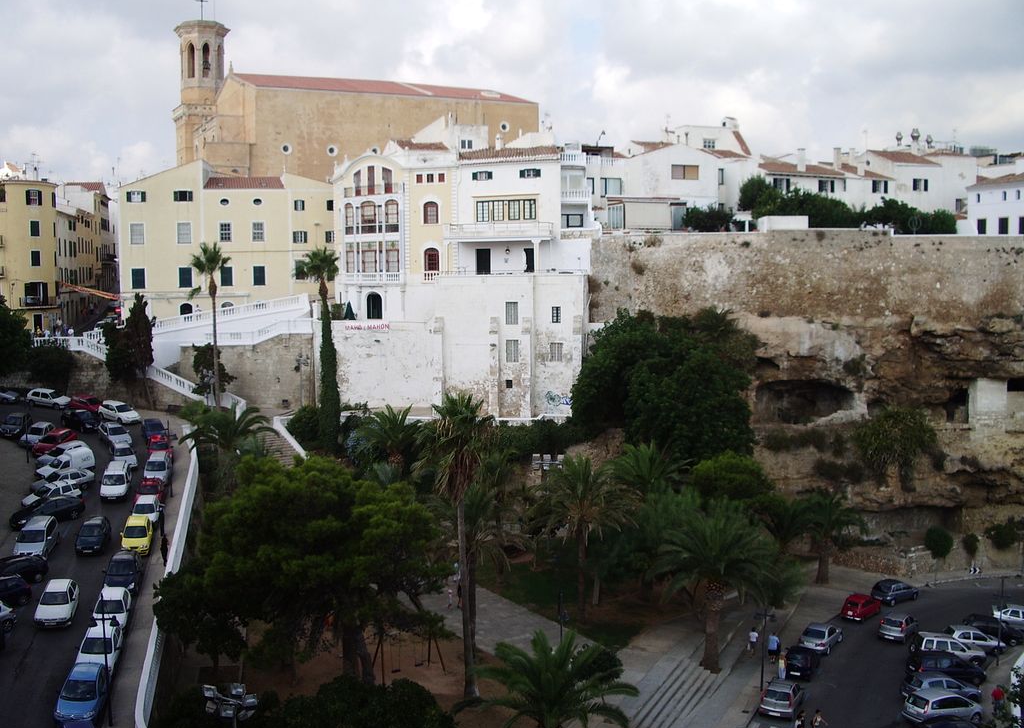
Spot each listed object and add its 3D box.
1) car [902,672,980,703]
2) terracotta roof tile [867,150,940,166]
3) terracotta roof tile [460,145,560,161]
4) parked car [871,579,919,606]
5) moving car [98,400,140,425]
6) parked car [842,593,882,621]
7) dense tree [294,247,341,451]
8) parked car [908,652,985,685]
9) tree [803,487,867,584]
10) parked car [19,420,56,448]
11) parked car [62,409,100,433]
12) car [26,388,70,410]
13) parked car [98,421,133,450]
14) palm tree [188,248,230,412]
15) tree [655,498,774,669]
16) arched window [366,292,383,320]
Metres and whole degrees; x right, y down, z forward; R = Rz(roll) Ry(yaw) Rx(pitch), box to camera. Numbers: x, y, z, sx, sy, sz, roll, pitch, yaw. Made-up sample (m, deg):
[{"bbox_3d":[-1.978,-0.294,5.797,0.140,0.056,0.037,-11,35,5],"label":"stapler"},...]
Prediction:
[{"bbox_3d":[22.749,17.111,54.807,4.100,1.460,1.740,-2,5,-13],"label":"car"},{"bbox_3d":[43.590,-22.820,115.000,6.400,1.800,4.300,-2,5,-17],"label":"terracotta roof tile"},{"bbox_3d":[-0.230,-19.770,97.000,9.600,1.500,3.400,2,5,24],"label":"terracotta roof tile"},{"bbox_3d":[28.054,16.656,75.698,3.850,1.440,1.650,-1,4,-35],"label":"parked car"},{"bbox_3d":[-34.130,4.201,89.812,4.100,1.430,1.700,8,11,36],"label":"moving car"},{"bbox_3d":[24.088,16.607,71.192,1.560,1.420,3.600,4,7,43],"label":"parked car"},{"bbox_3d":[-16.290,-1.256,89.193,4.000,17.600,4.000,-1,5,0],"label":"dense tree"},{"bbox_3d":[24.388,16.989,58.256,4.200,1.550,1.740,-1,5,-9],"label":"parked car"},{"bbox_3d":[23.415,12.550,75.670,4.600,7.300,4.600,-1,5,0],"label":"tree"},{"bbox_3d":[-39.770,5.910,86.960,1.700,1.420,4.150,4,8,4],"label":"parked car"},{"bbox_3d":[-38.860,4.900,93.280,4.050,1.570,1.700,9,10,39],"label":"parked car"},{"bbox_3d":[-40.473,3.121,90.508,3.750,1.400,1.620,6,8,17],"label":"car"},{"bbox_3d":[-34.160,6.080,89.230,1.700,1.430,4.150,-2,9,-34],"label":"parked car"},{"bbox_3d":[-29.120,-3.570,100.020,4.000,16.240,4.000,-1,5,0],"label":"palm tree"},{"bbox_3d":[11.368,12.584,58.267,6.900,9.600,6.900,-1,5,0],"label":"tree"},{"bbox_3d":[-12.948,-5.415,97.500,1.650,2.650,0.350,2,6,24],"label":"arched window"}]

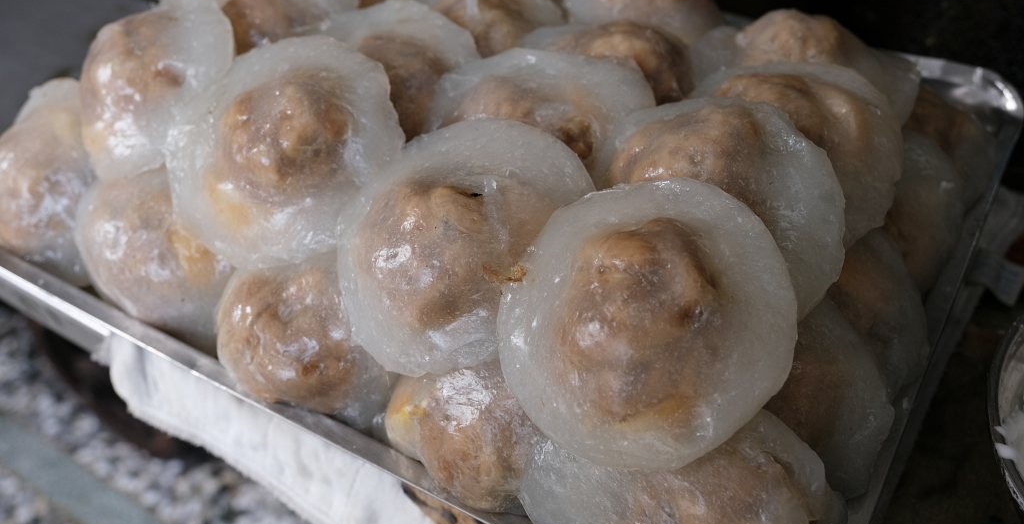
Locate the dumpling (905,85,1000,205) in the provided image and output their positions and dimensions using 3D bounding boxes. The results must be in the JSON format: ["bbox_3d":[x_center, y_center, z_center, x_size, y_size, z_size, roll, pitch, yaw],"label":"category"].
[{"bbox_3d":[0.204,-0.058,0.455,0.084,0.042,0.084,4,55,-8],"label":"dumpling"}]

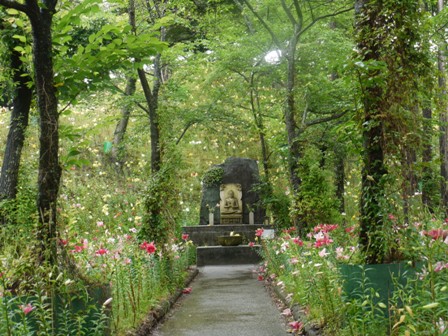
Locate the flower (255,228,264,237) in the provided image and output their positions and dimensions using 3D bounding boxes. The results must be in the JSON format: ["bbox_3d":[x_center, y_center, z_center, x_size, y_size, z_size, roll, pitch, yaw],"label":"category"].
[{"bbox_3d":[0.578,1.051,9.700,0.160,0.130,0.140,-2,-2,17],"label":"flower"}]

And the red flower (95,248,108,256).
[{"bbox_3d":[-1.543,1.065,7.500,0.170,0.100,0.160,-1,-2,-11],"label":"red flower"}]

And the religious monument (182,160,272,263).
[{"bbox_3d":[0.130,0.985,14.150,2.170,2.500,1.400,-1,-2,-2],"label":"religious monument"}]

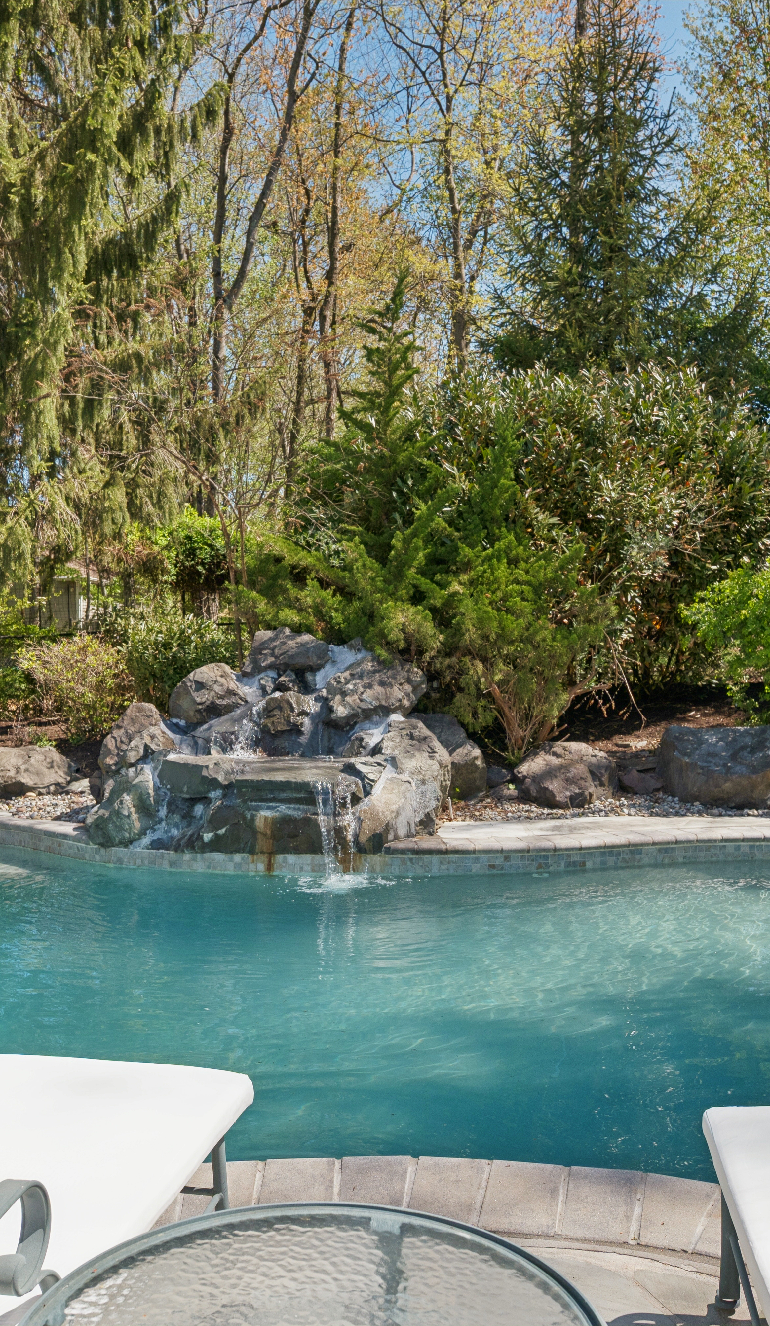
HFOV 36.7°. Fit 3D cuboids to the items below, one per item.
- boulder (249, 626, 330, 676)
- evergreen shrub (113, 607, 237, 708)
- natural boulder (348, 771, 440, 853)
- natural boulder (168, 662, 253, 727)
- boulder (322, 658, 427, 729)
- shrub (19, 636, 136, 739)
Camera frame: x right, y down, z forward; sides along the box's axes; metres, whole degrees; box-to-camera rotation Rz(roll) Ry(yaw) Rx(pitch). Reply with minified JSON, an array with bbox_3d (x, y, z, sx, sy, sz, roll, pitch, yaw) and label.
[{"bbox_3d":[-0.776,-0.076,9.500,0.677,0.411,0.580,0,0,0],"label":"boulder"},{"bbox_3d":[-2.205,0.016,12.200,1.302,1.201,1.250,0,0,0],"label":"evergreen shrub"},{"bbox_3d":[0.060,1.054,8.200,0.660,0.570,0.520,0,0,0],"label":"natural boulder"},{"bbox_3d":[-1.362,0.247,9.000,0.615,0.496,0.550,0,0,0],"label":"natural boulder"},{"bbox_3d":[-0.073,0.244,9.100,0.816,0.561,0.650,0,0,0],"label":"boulder"},{"bbox_3d":[-3.086,0.259,11.700,1.145,1.044,1.100,0,0,0],"label":"shrub"}]

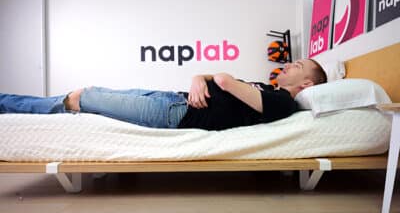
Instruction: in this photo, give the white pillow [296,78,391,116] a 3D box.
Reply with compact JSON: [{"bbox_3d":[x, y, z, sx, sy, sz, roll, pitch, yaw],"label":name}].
[{"bbox_3d":[0.690,-0.050,1.550,0.440,0.180,0.620,0,0,0],"label":"white pillow"}]

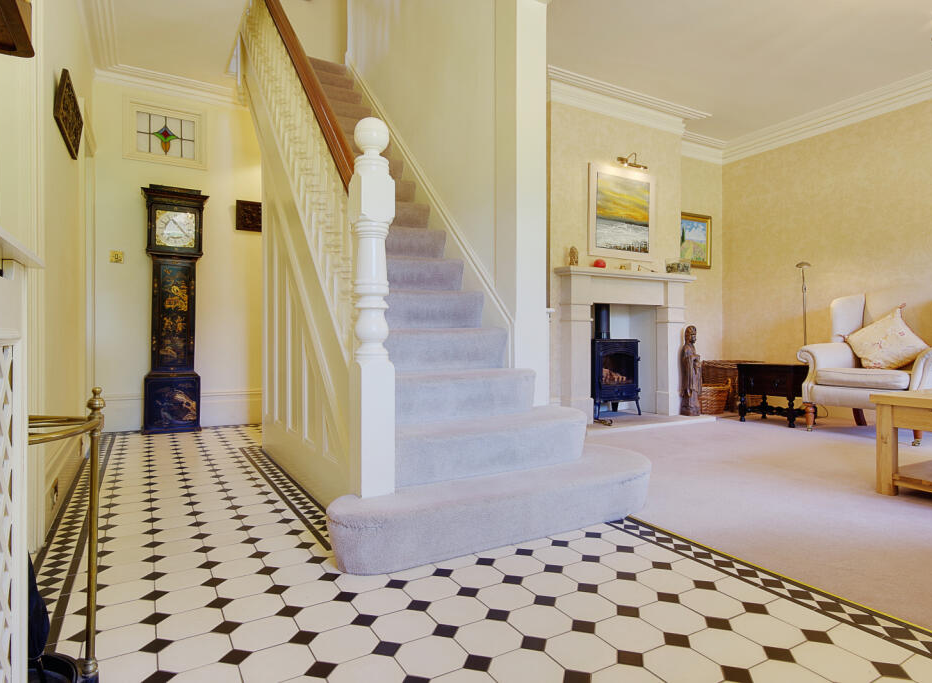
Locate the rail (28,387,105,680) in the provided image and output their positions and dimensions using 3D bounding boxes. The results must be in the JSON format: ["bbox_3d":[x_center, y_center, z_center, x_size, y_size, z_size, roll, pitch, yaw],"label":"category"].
[{"bbox_3d":[-0.798,0.407,0.968,0.240,0.630,0.340,0,0,-31],"label":"rail"}]

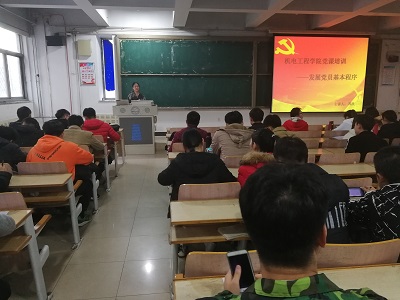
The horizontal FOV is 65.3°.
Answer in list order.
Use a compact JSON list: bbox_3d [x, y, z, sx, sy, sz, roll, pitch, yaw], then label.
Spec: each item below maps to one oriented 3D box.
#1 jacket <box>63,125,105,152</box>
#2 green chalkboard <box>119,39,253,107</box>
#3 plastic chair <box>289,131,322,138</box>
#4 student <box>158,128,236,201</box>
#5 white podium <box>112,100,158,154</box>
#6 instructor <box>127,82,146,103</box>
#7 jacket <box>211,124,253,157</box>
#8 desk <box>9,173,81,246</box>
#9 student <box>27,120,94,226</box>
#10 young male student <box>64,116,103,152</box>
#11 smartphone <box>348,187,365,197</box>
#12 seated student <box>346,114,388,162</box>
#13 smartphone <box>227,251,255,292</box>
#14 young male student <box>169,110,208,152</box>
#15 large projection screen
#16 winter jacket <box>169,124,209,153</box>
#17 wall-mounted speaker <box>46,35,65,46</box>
[{"bbox_3d":[-1.688,-0.043,4.584,0.560,0.660,0.450,0,11,0],"label":"jacket"},{"bbox_3d":[-0.359,-2.214,9.129,3.880,1.930,0.100,-1,11,-6],"label":"green chalkboard"},{"bbox_3d":[2.038,-0.007,6.267,0.520,0.820,0.500,-1,11,-6],"label":"plastic chair"},{"bbox_3d":[-0.004,0.417,2.619,0.650,1.200,0.740,-1,11,-6],"label":"student"},{"bbox_3d":[-1.521,-0.566,7.639,1.020,1.250,0.680,-1,11,-6],"label":"white podium"},{"bbox_3d":[-1.643,-0.940,8.241,0.470,1.620,0.320,-1,11,-6],"label":"instructor"},{"bbox_3d":[0.369,0.039,3.427,0.520,0.640,0.460,-1,11,-6],"label":"jacket"},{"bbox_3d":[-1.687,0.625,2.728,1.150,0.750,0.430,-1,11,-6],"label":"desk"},{"bbox_3d":[-1.697,0.251,3.861,0.700,1.260,0.780,0,11,-1],"label":"student"},{"bbox_3d":[-1.577,0.125,4.150,0.580,1.190,0.700,-1,11,-6],"label":"young male student"},{"bbox_3d":[1.222,0.327,2.413,0.150,0.074,0.009,-1,-23,-3],"label":"smartphone"},{"bbox_3d":[1.872,0.189,3.704,0.540,1.240,0.680,-2,11,-11],"label":"seated student"},{"bbox_3d":[0.160,0.451,1.184,0.075,0.009,0.152,-13,53,-4],"label":"smartphone"},{"bbox_3d":[-0.179,-0.003,5.156,0.600,1.260,0.720,-1,11,-6],"label":"young male student"},{"bbox_3d":[3.621,-2.227,9.386,2.980,2.230,0.060,-1,11,-6],"label":"large projection screen"},{"bbox_3d":[-0.178,-0.121,5.030,0.600,0.660,0.460,-1,11,-6],"label":"winter jacket"},{"bbox_3d":[-3.891,-2.918,8.433,0.420,0.260,0.260,-2,11,-12],"label":"wall-mounted speaker"}]

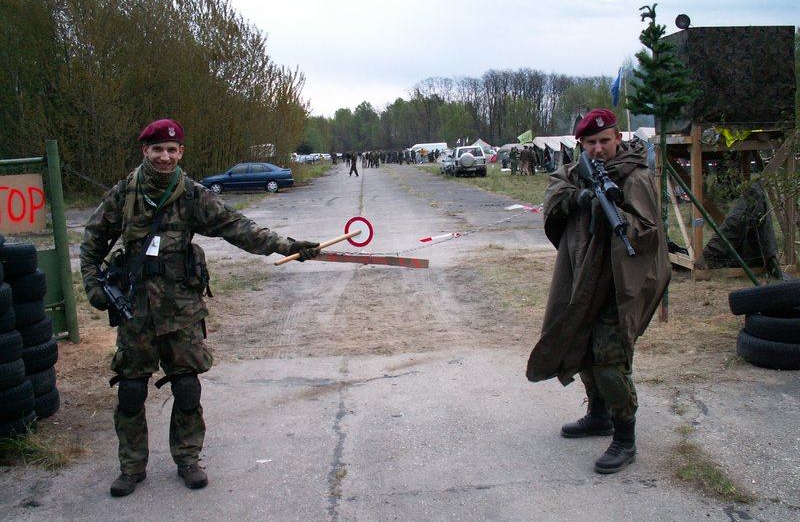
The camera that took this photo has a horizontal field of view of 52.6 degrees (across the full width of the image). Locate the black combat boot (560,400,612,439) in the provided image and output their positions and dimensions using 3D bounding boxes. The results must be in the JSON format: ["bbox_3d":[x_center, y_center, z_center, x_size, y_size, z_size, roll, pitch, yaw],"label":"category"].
[{"bbox_3d":[1.096,0.888,4.676,0.305,0.220,0.115,-3,8,-8],"label":"black combat boot"}]

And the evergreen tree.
[{"bbox_3d":[2.466,-0.902,7.600,0.620,2.920,0.600,0,8,11],"label":"evergreen tree"}]

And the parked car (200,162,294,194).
[{"bbox_3d":[-6.938,-3.785,36.800,4.150,1.410,1.660,-2,8,-5],"label":"parked car"}]

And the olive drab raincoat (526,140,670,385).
[{"bbox_3d":[1.063,0.002,4.290,0.730,1.250,0.550,2,8,21],"label":"olive drab raincoat"}]

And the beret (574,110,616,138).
[{"bbox_3d":[1.014,-0.702,4.196,0.215,0.145,0.250,1,8,18],"label":"beret"}]

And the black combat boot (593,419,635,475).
[{"bbox_3d":[1.137,0.947,4.234,0.115,0.220,0.305,4,10,37],"label":"black combat boot"}]

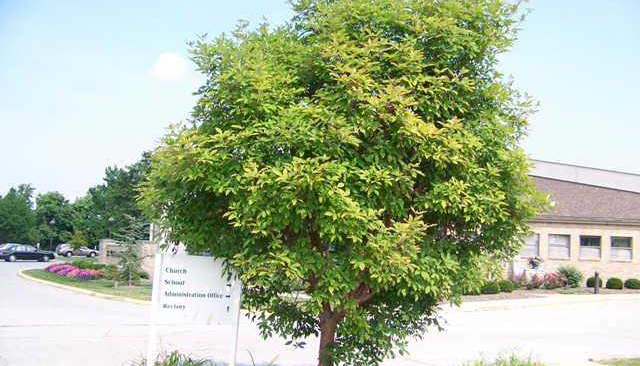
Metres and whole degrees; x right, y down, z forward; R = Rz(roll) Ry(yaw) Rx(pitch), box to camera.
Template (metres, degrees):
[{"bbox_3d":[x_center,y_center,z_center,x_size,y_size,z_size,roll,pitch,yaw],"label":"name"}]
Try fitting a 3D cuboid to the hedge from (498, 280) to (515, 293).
[{"bbox_3d":[8.637,4.798,30.000,0.800,0.620,0.800,2,-6,0],"label":"hedge"}]

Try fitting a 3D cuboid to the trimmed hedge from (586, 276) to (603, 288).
[{"bbox_3d":[15.299,5.513,36.000,0.900,0.660,0.900,2,-6,0],"label":"trimmed hedge"}]

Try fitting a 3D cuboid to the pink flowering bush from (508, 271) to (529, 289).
[{"bbox_3d":[10.062,4.942,32.800,1.000,0.920,0.950,2,-6,0],"label":"pink flowering bush"}]

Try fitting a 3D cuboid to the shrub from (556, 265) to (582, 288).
[{"bbox_3d":[13.522,5.084,35.000,1.350,1.180,1.300,2,-6,0],"label":"shrub"}]

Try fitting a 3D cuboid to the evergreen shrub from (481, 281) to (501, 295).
[{"bbox_3d":[7.611,4.695,28.800,0.900,0.620,0.900,2,-6,0],"label":"evergreen shrub"}]

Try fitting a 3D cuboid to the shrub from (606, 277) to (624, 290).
[{"bbox_3d":[15.956,5.436,35.000,0.950,0.660,0.950,2,-6,0],"label":"shrub"}]

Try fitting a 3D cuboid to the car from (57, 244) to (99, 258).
[{"bbox_3d":[-27.617,7.765,74.000,4.600,1.570,1.800,7,-8,-38],"label":"car"}]

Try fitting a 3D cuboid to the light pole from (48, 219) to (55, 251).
[{"bbox_3d":[-34.828,6.919,84.000,0.580,4.200,0.580,2,-6,0],"label":"light pole"}]

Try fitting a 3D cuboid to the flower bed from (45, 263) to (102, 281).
[{"bbox_3d":[-10.926,3.983,28.800,2.100,0.450,6.300,6,-7,-31],"label":"flower bed"}]

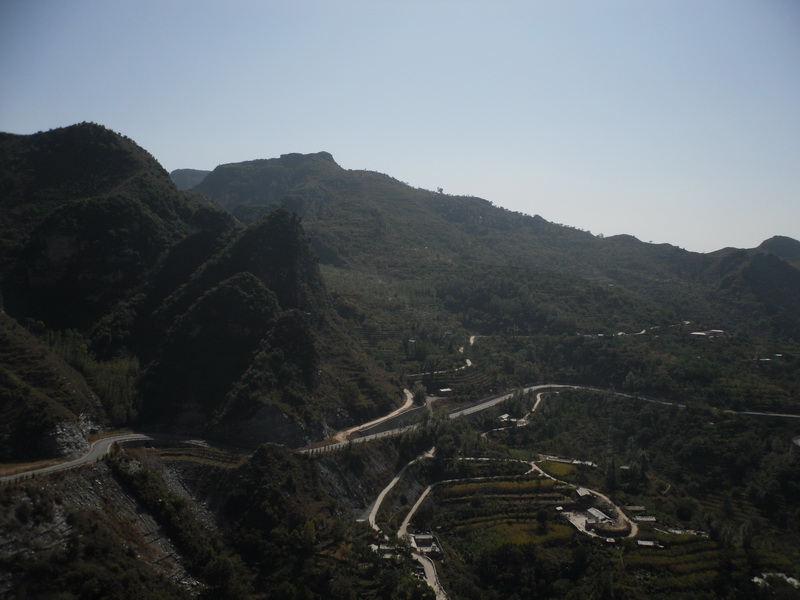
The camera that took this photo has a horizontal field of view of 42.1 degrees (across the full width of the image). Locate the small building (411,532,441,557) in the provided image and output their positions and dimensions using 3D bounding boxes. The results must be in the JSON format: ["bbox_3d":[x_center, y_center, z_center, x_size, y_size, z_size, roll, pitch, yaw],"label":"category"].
[{"bbox_3d":[13.264,122.306,520.663,13.848,4.338,17.659,-1,10,-5],"label":"small building"}]

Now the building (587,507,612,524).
[{"bbox_3d":[108.833,117.718,567.801,5.814,3.324,16.737,-4,10,-21],"label":"building"}]

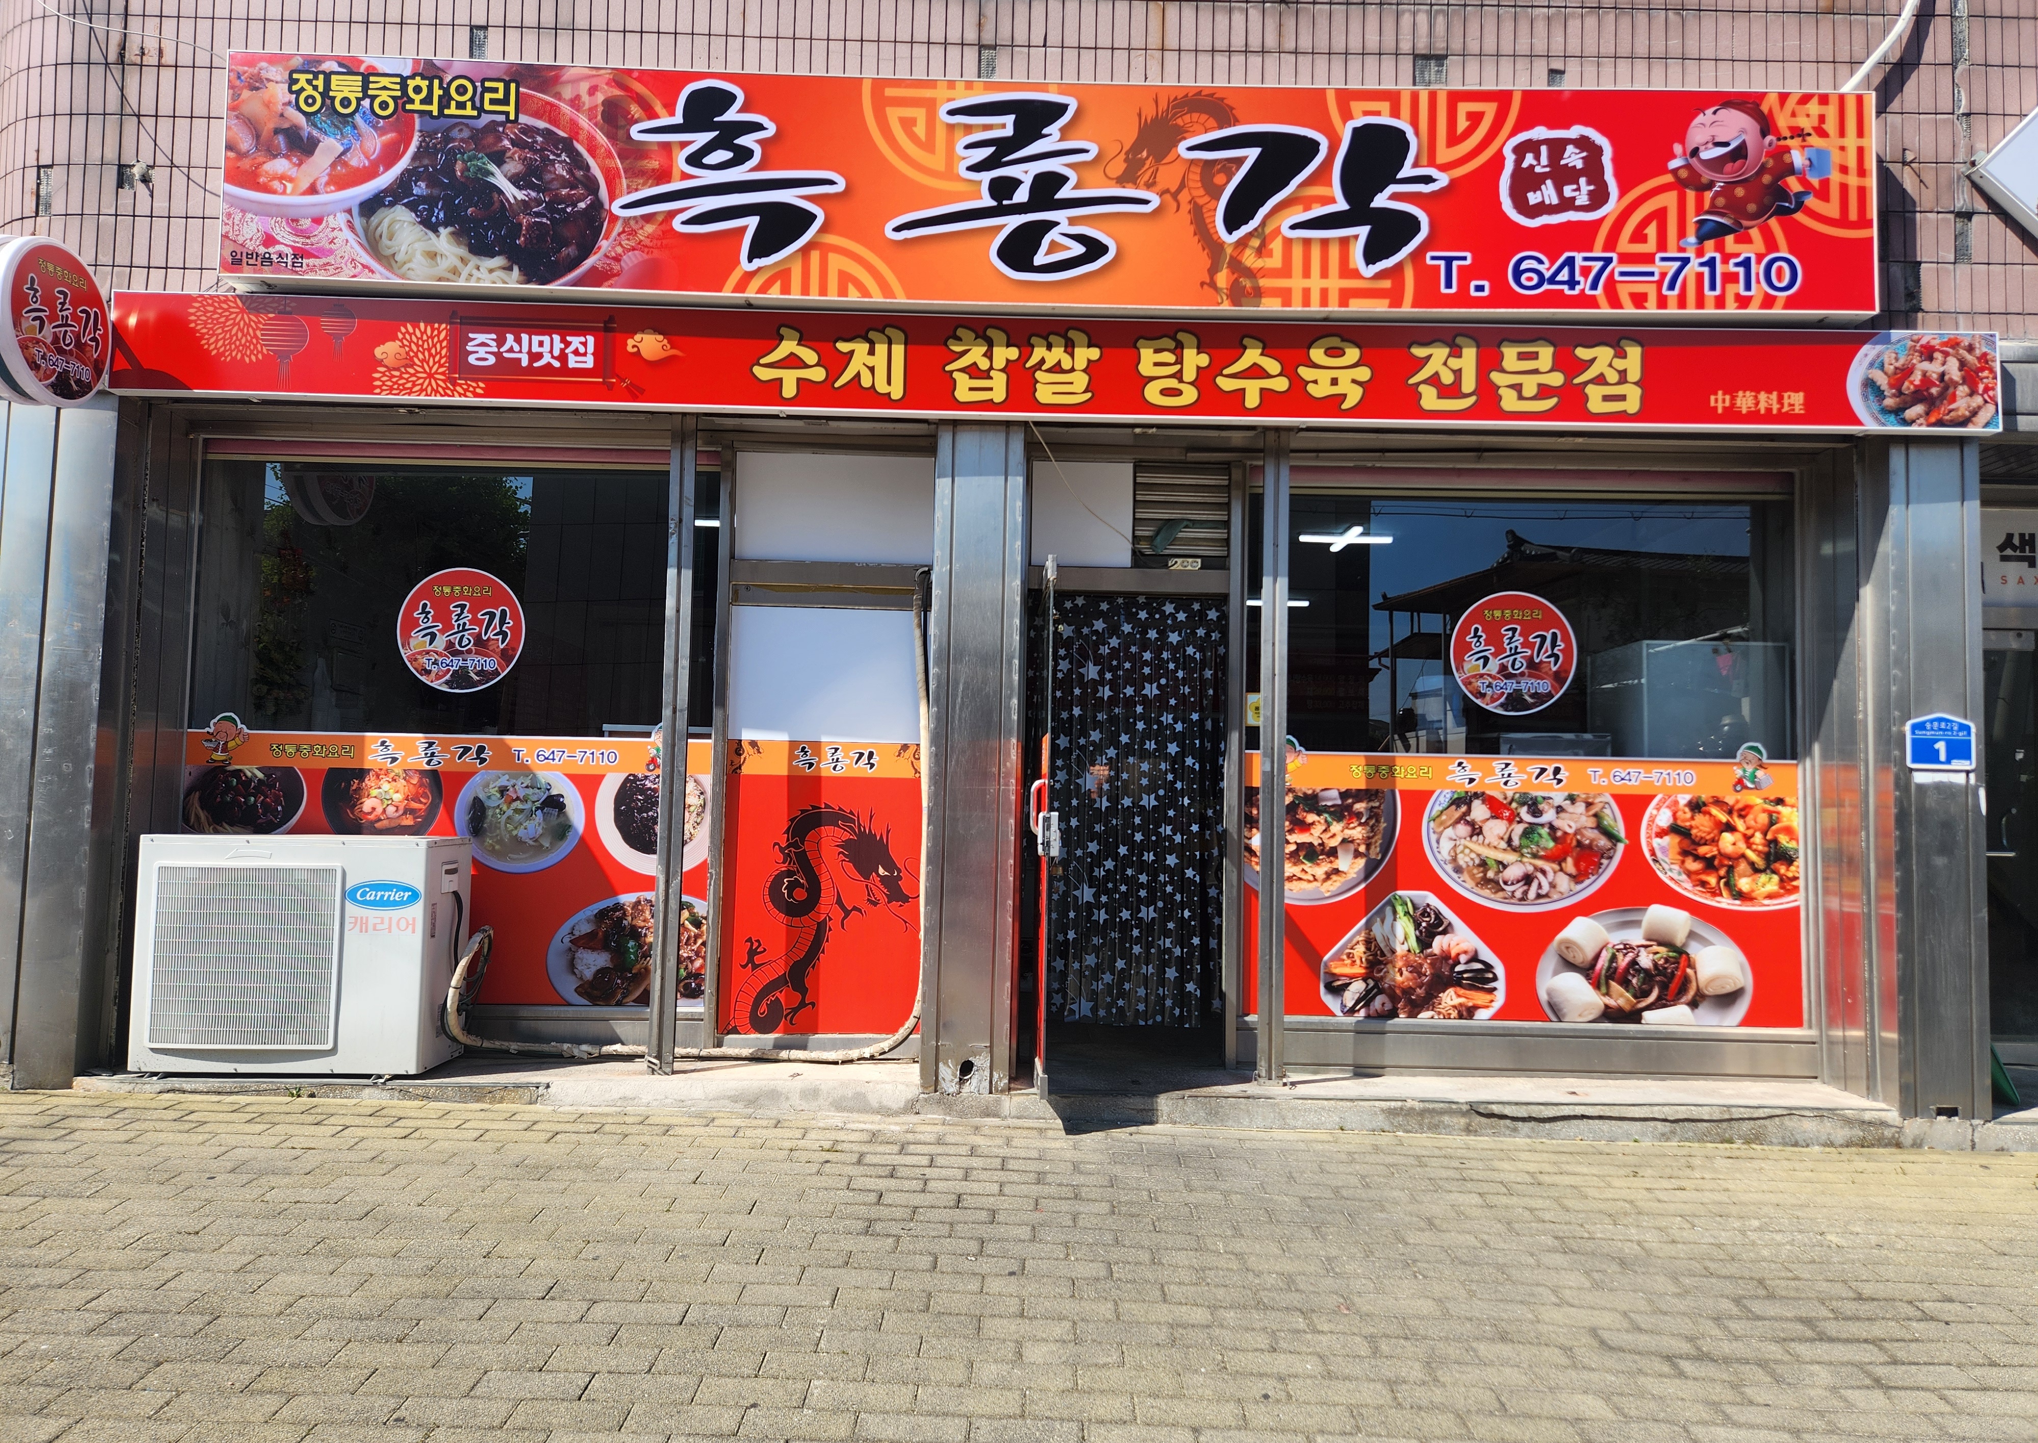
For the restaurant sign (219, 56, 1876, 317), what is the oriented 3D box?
[{"bbox_3d":[0.116,-1.837,4.730,5.653,0.784,0.197,1,-4,0],"label":"restaurant sign"}]

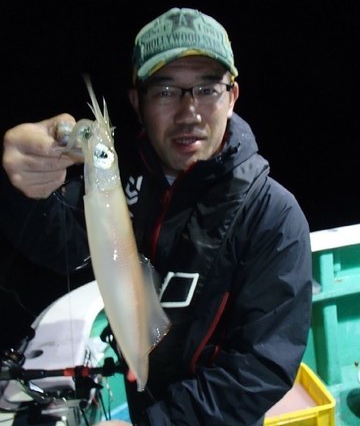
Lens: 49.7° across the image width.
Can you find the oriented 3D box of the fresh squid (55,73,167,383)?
[{"bbox_3d":[-0.081,0.042,0.511,0.100,0.427,0.080,-10,10,-7],"label":"fresh squid"}]

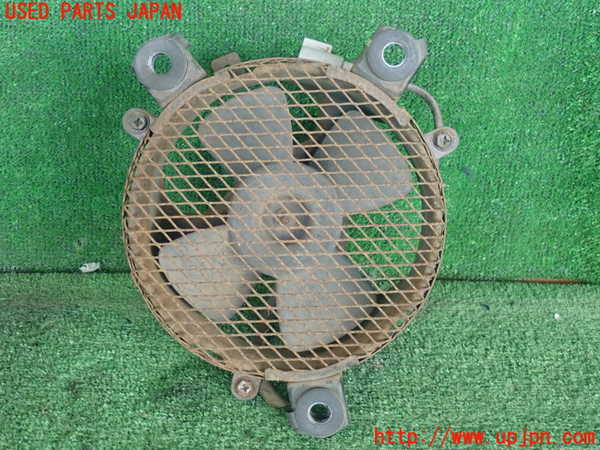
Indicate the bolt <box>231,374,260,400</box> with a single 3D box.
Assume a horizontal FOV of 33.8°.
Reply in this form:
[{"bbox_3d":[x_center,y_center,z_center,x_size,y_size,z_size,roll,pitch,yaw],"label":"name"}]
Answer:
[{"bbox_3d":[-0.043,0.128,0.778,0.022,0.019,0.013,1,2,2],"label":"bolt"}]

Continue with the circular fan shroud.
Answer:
[{"bbox_3d":[-0.011,-0.005,0.787,0.248,0.248,0.055,1,2,2],"label":"circular fan shroud"}]

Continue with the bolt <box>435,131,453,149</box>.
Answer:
[{"bbox_3d":[0.113,-0.067,0.778,0.014,0.014,0.012,1,2,2],"label":"bolt"}]

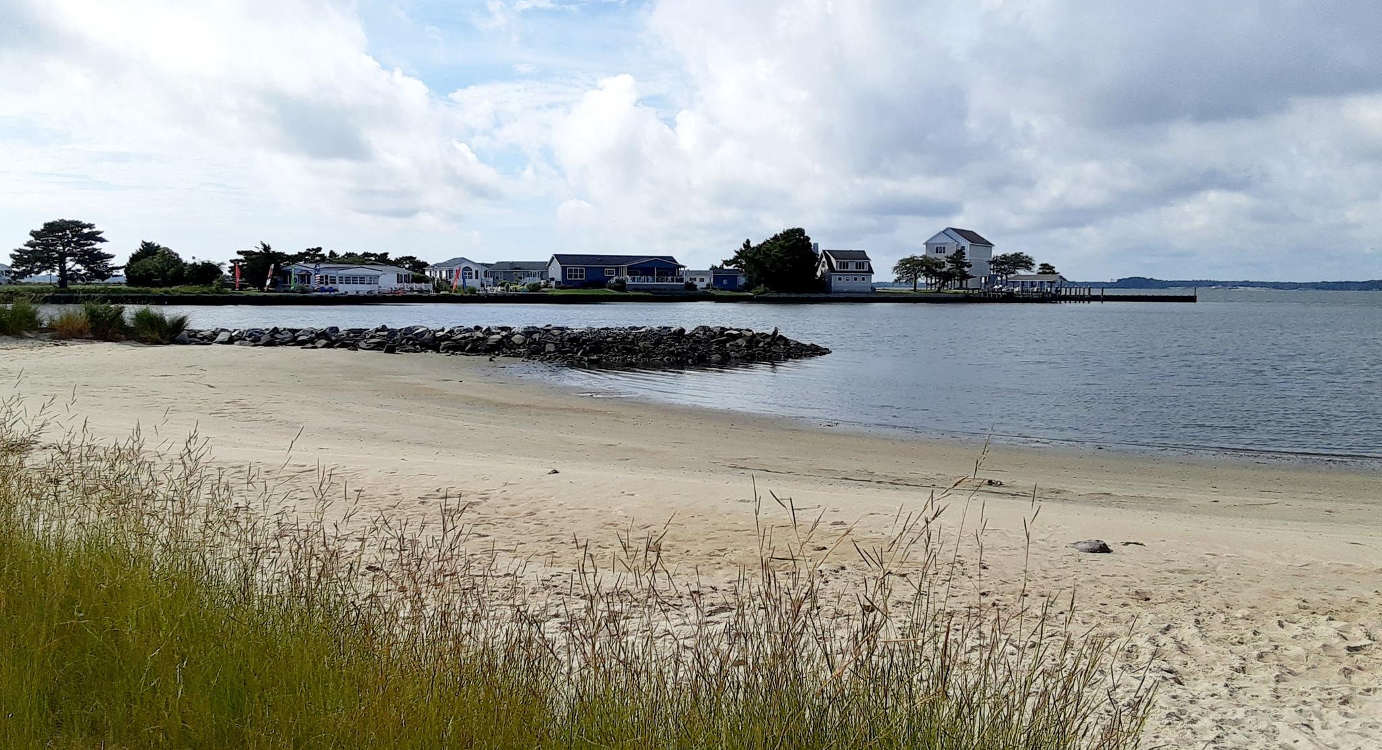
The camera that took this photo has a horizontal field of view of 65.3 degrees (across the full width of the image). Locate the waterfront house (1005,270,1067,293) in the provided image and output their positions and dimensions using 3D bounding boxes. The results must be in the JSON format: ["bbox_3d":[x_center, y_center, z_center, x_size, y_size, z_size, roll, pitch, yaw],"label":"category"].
[{"bbox_3d":[65.047,-17.096,202.000,5.000,3.500,9.800,-4,6,-43],"label":"waterfront house"}]

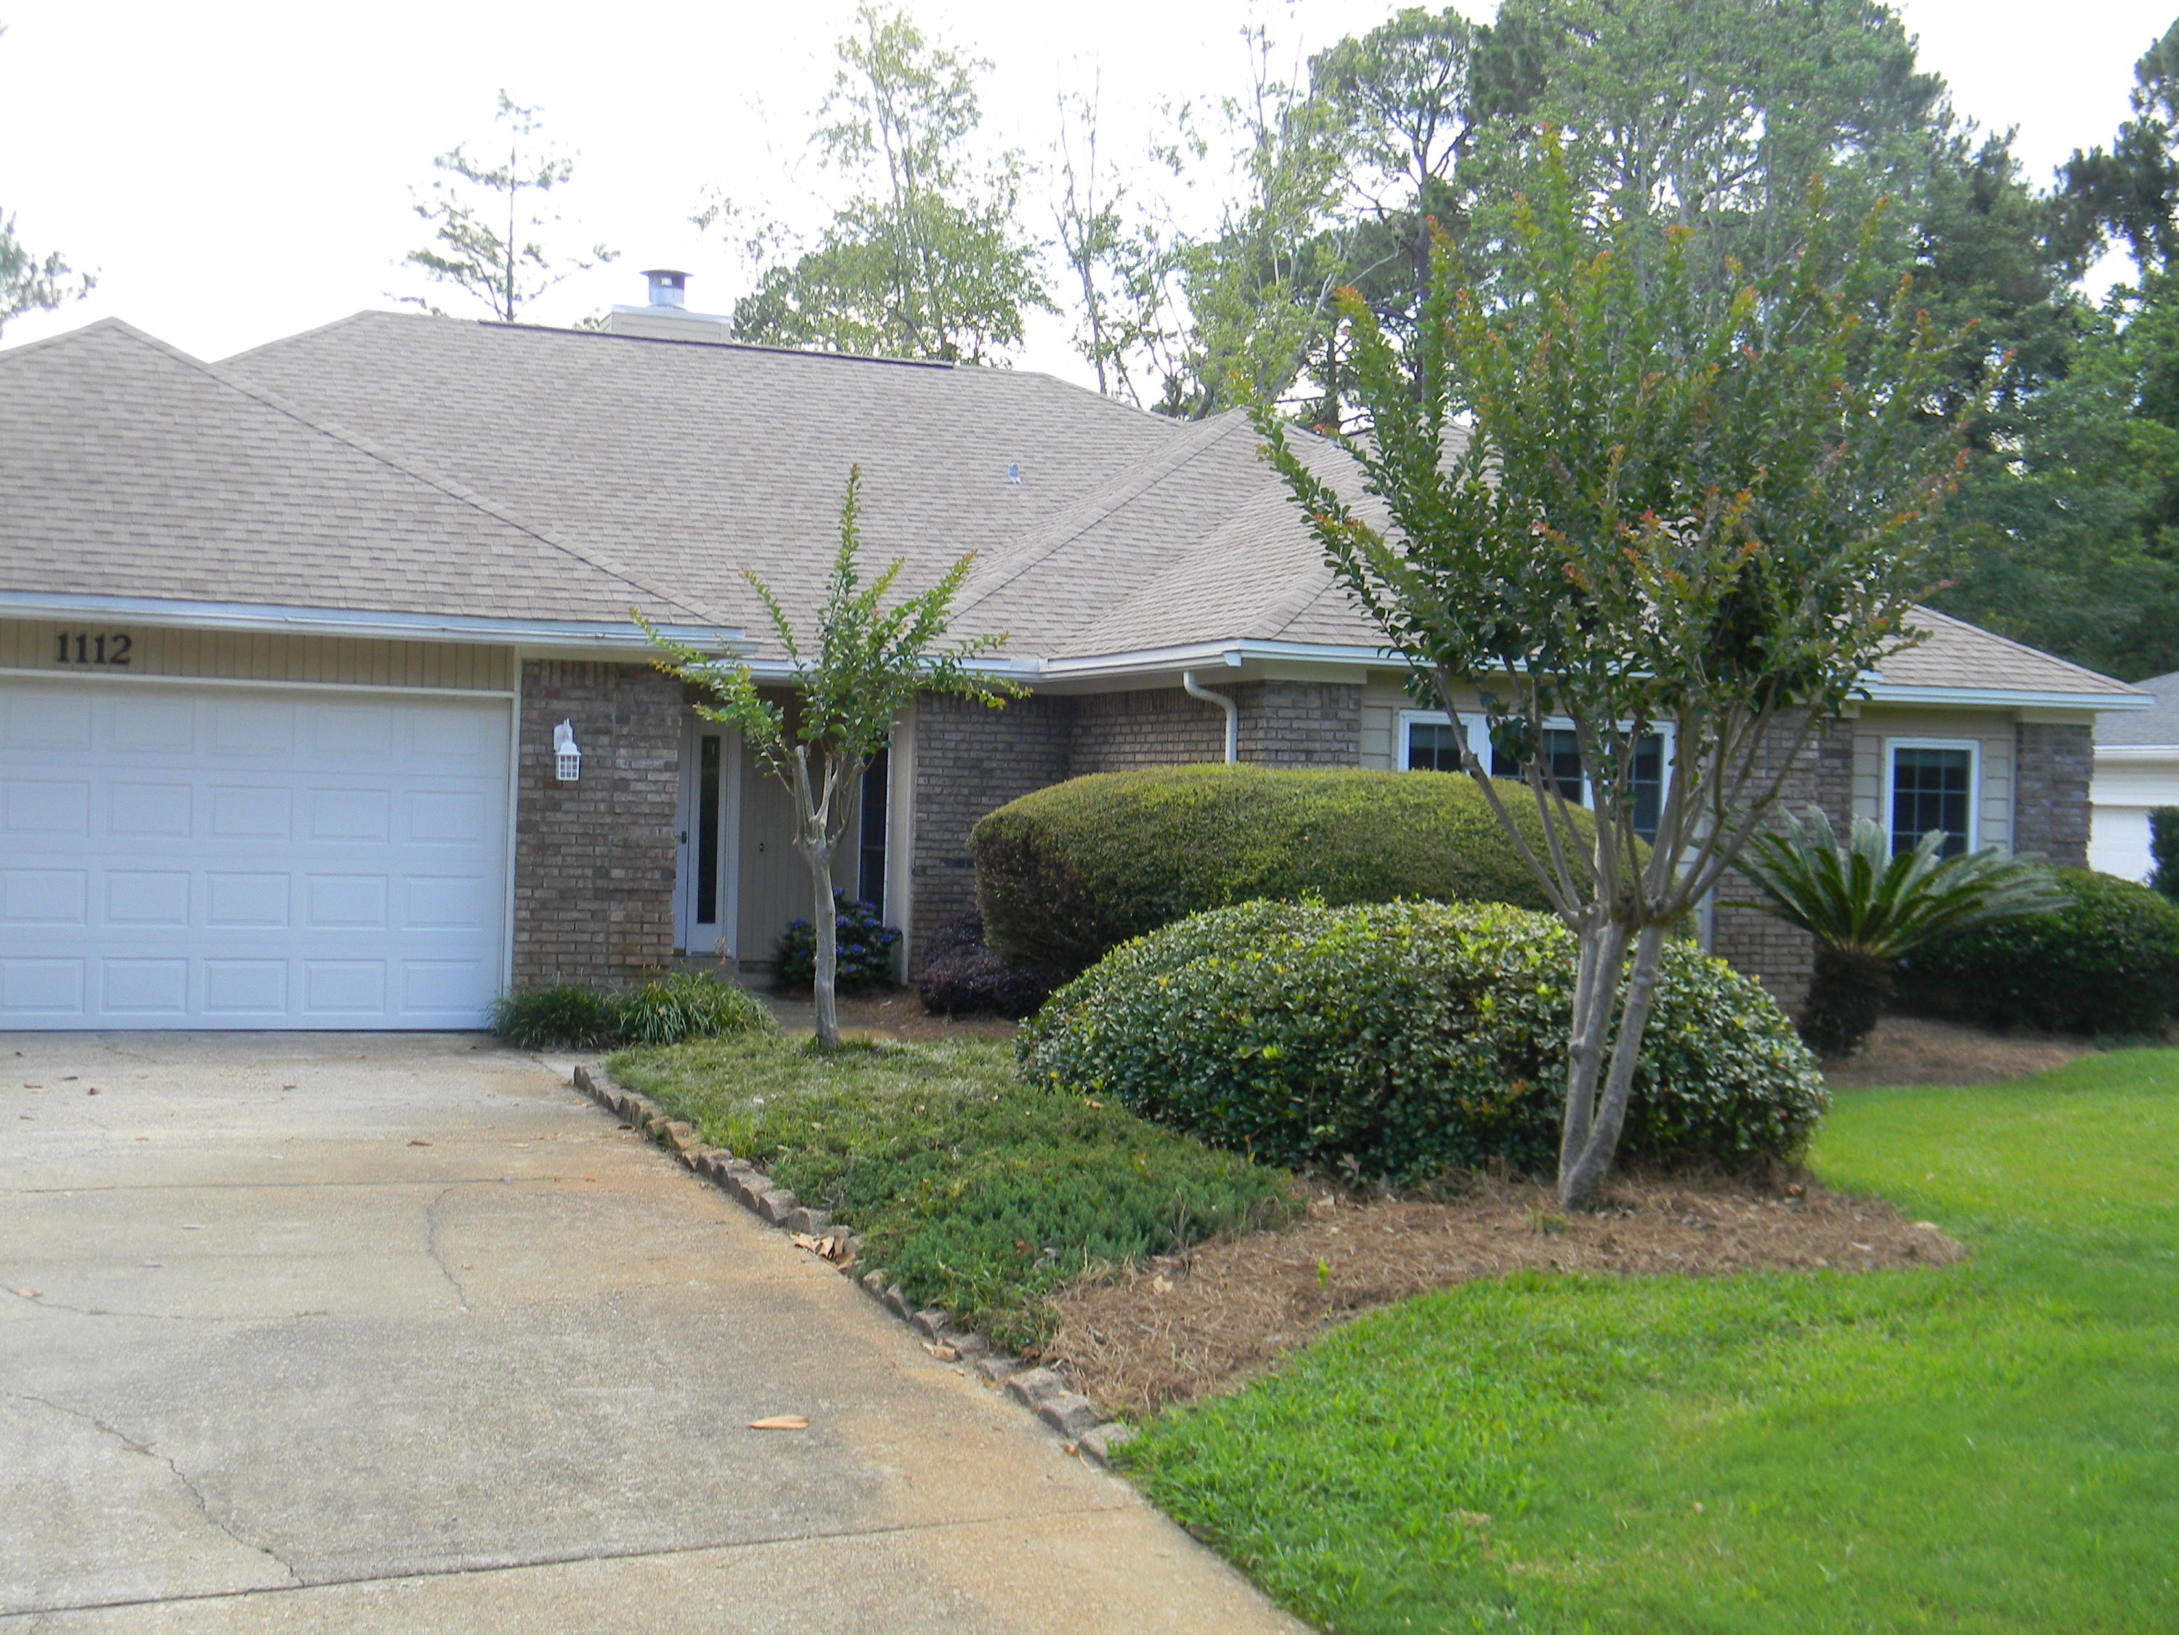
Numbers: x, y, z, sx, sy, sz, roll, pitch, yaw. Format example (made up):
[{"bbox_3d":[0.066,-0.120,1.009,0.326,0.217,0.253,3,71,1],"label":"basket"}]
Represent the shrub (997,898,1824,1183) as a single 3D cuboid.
[{"bbox_3d":[1.530,0.985,12.200,3.750,1.140,2.700,2,0,8],"label":"shrub"}]

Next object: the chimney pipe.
[{"bbox_3d":[-4.245,-5.301,25.900,0.470,0.410,0.470,2,0,-21],"label":"chimney pipe"}]

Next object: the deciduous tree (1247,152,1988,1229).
[{"bbox_3d":[2.150,-0.578,10.500,2.850,4.300,2.750,2,0,12],"label":"deciduous tree"}]

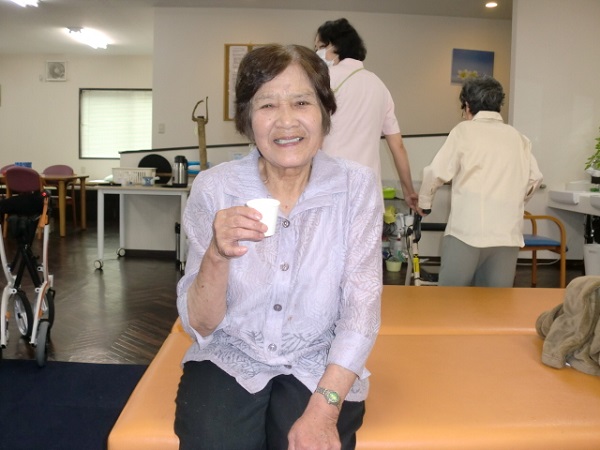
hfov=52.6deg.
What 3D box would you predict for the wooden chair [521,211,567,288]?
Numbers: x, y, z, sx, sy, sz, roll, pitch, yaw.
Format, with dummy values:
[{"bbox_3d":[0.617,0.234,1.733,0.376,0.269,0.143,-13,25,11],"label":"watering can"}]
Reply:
[{"bbox_3d":[1.680,0.142,4.680,0.570,0.790,0.550,2,5,0],"label":"wooden chair"}]

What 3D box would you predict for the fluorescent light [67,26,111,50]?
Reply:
[{"bbox_3d":[-2.806,-2.475,8.050,0.240,0.110,1.240,1,5,-2],"label":"fluorescent light"}]

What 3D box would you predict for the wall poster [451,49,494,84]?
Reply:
[{"bbox_3d":[1.956,-1.767,6.850,0.475,0.410,0.030,4,5,0],"label":"wall poster"}]

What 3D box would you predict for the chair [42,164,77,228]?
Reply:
[{"bbox_3d":[-3.292,-0.352,8.280,0.530,0.820,0.550,1,6,-10],"label":"chair"}]

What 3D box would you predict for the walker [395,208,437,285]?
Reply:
[{"bbox_3d":[0.820,0.265,3.250,0.540,0.780,0.600,1,5,-5],"label":"walker"}]

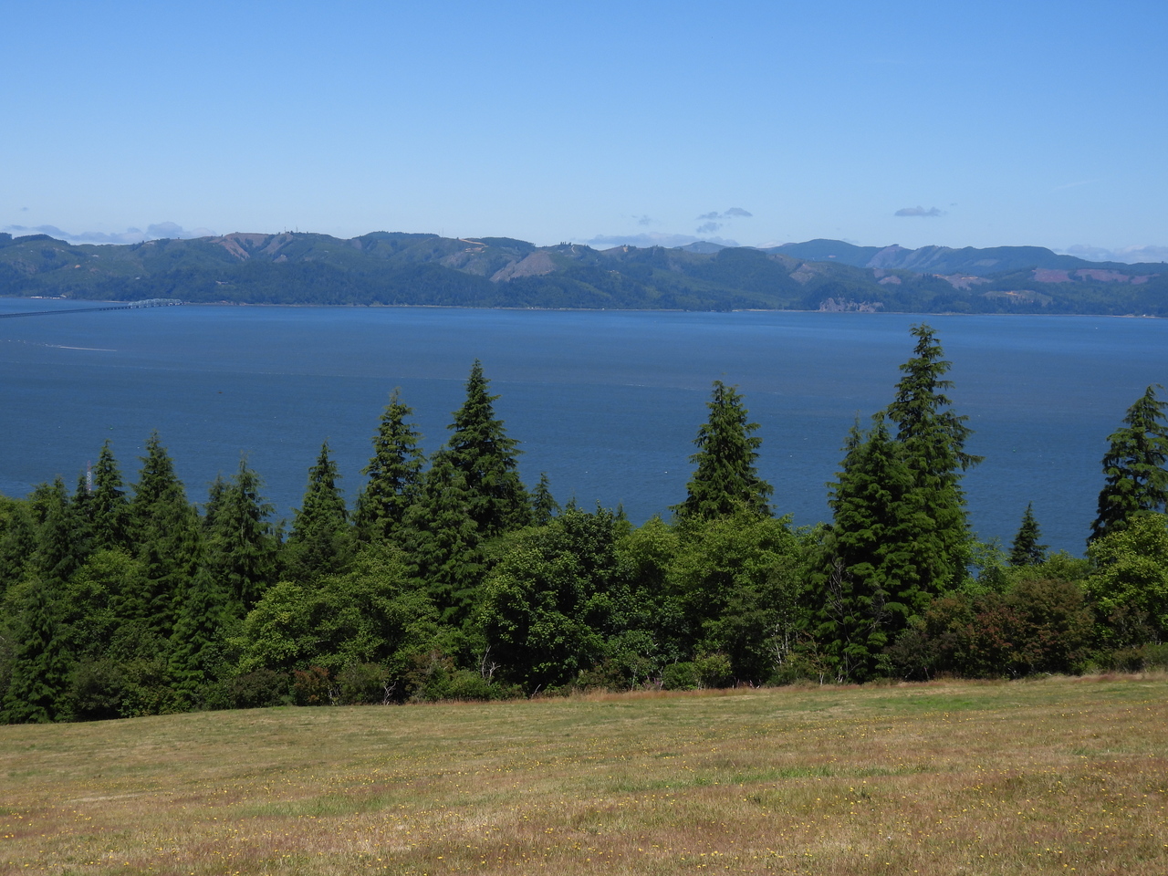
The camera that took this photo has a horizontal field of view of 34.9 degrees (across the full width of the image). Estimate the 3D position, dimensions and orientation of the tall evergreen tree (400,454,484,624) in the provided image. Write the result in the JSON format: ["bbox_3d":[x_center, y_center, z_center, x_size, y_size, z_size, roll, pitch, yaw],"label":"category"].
[{"bbox_3d":[-6.117,5.330,80.000,3.730,9.160,3.540,0,5,0],"label":"tall evergreen tree"}]

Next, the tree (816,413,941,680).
[{"bbox_3d":[12.015,4.540,76.000,5.010,10.780,4.760,0,5,0],"label":"tree"}]

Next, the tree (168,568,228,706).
[{"bbox_3d":[-14.715,7.558,71.000,2.370,5.280,2.260,0,5,0],"label":"tree"}]

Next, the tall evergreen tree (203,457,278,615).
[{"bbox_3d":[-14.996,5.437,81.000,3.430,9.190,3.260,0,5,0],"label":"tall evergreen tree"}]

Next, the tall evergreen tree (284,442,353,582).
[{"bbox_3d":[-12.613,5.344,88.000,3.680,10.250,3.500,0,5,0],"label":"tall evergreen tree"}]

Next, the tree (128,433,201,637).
[{"bbox_3d":[-17.849,4.992,79.000,3.360,10.360,3.190,0,5,0],"label":"tree"}]

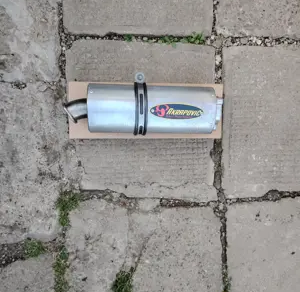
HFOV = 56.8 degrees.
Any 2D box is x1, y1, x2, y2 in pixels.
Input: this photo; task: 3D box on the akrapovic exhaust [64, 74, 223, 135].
[{"bbox_3d":[-0.019,-0.120,0.795,0.456,0.108,0.178,1,88,0],"label":"akrapovic exhaust"}]

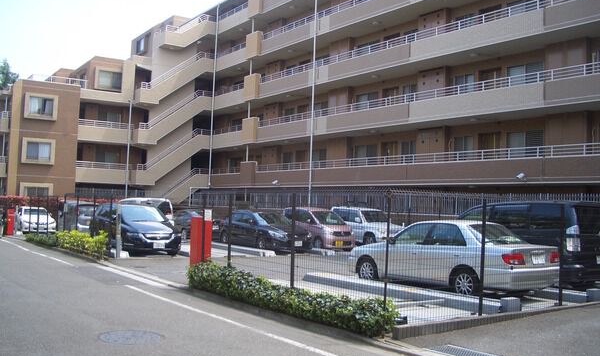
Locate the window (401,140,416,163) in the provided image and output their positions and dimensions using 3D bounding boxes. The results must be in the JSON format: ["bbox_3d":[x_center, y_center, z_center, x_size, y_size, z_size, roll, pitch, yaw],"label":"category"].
[{"bbox_3d":[5.561,-1.307,31.002,0.130,1.150,1.060,4,-3,-36],"label":"window"}]

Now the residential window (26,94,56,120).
[{"bbox_3d":[-17.085,-4.665,40.103,2.000,1.670,0.250,4,-3,-31],"label":"residential window"}]

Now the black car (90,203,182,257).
[{"bbox_3d":[-5.357,1.625,19.693,1.800,1.550,4.760,4,-3,-34],"label":"black car"}]

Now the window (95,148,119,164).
[{"bbox_3d":[-13.789,-1.534,43.300,1.650,1.150,0.120,4,-3,-32],"label":"window"}]

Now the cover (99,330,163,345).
[{"bbox_3d":[-2.039,1.924,7.320,0.770,0.040,0.770,4,-4,-37],"label":"cover"}]

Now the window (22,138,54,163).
[{"bbox_3d":[-17.204,-1.711,39.953,2.000,1.670,0.250,4,-3,-31],"label":"window"}]

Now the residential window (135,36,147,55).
[{"bbox_3d":[-14.070,-11.624,53.632,0.150,1.500,1.900,4,-3,-36],"label":"residential window"}]

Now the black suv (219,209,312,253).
[{"bbox_3d":[-1.441,1.982,23.130,1.750,1.470,4.400,4,-3,-35],"label":"black suv"}]

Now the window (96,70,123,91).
[{"bbox_3d":[-13.188,-6.729,42.000,1.750,1.350,0.150,4,-3,-32],"label":"window"}]

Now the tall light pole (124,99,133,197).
[{"bbox_3d":[-9.271,-0.699,32.820,0.350,7.210,0.250,4,-4,-37],"label":"tall light pole"}]

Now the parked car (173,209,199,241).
[{"bbox_3d":[-5.288,2.219,28.737,1.700,1.430,4.450,4,-3,-36],"label":"parked car"}]

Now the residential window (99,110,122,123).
[{"bbox_3d":[-14.186,-4.434,45.405,1.650,1.100,0.130,4,-3,-31],"label":"residential window"}]

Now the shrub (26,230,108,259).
[{"bbox_3d":[-7.419,1.892,19.252,0.650,0.700,6.900,4,-4,-38],"label":"shrub"}]

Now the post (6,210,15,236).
[{"bbox_3d":[-13.113,2.017,27.500,0.310,1.170,0.290,4,-3,-36],"label":"post"}]

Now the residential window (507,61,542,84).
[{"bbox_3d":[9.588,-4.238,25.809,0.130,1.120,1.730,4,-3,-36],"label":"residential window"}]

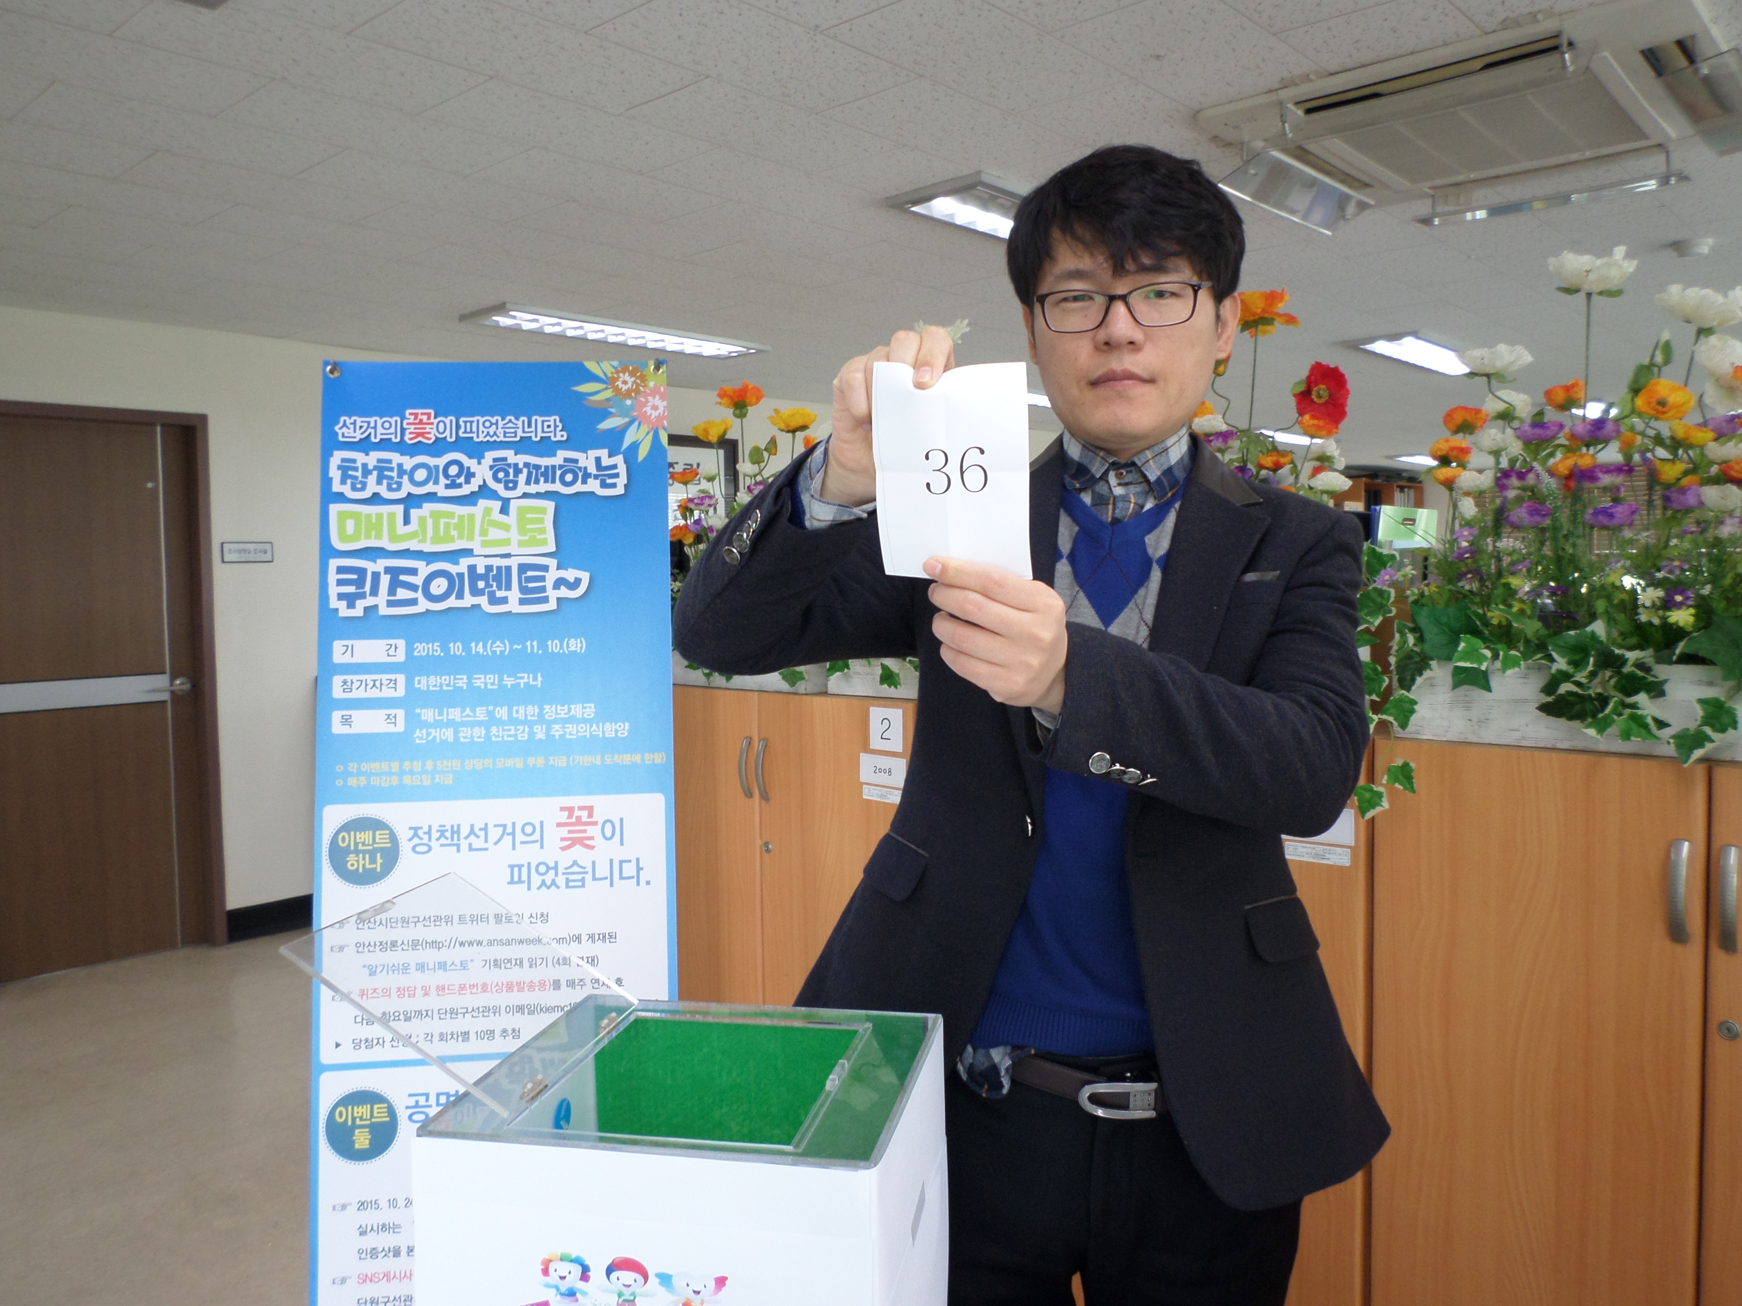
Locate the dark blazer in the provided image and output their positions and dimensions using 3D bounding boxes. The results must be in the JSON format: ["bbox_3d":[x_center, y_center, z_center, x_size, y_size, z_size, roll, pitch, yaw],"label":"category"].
[{"bbox_3d":[0.144,0.145,1.060,0.580,0.670,0.380,0,4,12],"label":"dark blazer"}]

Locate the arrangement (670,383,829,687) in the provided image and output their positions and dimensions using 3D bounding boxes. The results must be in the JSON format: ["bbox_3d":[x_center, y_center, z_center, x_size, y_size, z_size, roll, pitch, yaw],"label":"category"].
[{"bbox_3d":[-0.250,-0.250,2.680,0.520,0.640,0.280,2,5,39],"label":"arrangement"}]

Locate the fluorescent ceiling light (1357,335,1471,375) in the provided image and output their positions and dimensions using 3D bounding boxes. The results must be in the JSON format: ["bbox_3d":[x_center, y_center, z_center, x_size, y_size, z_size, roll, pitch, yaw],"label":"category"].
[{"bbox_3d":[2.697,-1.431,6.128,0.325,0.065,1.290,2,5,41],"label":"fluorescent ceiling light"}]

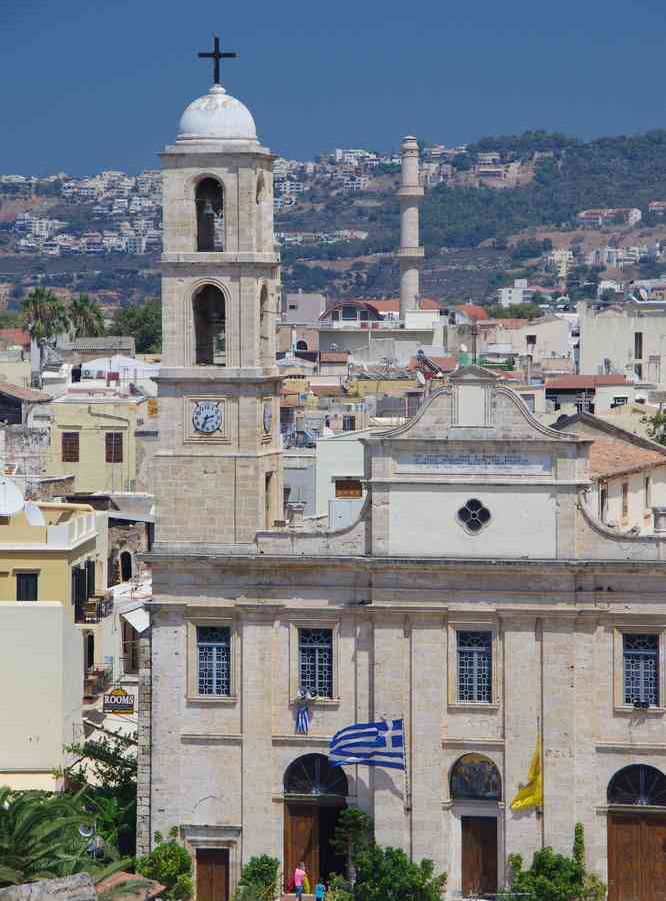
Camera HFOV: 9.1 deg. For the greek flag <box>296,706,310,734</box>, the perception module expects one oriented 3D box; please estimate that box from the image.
[{"bbox_3d":[-0.924,8.425,130.359,0.420,0.880,0.250,0,2,13],"label":"greek flag"}]

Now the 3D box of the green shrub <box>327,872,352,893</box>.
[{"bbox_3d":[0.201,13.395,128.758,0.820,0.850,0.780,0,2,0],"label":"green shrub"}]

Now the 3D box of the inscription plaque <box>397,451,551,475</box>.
[{"bbox_3d":[4.351,0.403,129.040,4.871,0.683,0.100,0,2,13],"label":"inscription plaque"}]

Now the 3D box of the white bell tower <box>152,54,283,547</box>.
[{"bbox_3d":[-3.740,-5.125,136.957,3.552,16.260,3.550,0,3,10],"label":"white bell tower"}]

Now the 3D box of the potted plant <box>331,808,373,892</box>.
[{"bbox_3d":[0.577,12.731,129.878,1.250,3.100,1.200,0,2,12],"label":"potted plant"}]

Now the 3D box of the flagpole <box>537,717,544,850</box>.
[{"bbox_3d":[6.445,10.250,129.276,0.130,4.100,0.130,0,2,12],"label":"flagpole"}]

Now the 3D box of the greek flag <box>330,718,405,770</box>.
[{"bbox_3d":[1.042,9.111,129.425,2.350,1.600,0.400,0,2,12],"label":"greek flag"}]

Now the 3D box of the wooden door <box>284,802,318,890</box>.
[{"bbox_3d":[-0.995,12.519,131.408,1.106,2.886,0.100,0,2,13],"label":"wooden door"}]

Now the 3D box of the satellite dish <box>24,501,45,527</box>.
[{"bbox_3d":[-10.758,2.343,150.000,0.350,0.980,0.880,1,3,30],"label":"satellite dish"}]

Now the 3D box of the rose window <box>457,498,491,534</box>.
[{"bbox_3d":[4.521,2.090,133.934,1.076,1.138,0.200,0,3,10],"label":"rose window"}]

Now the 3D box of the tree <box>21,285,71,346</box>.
[{"bbox_3d":[-22.783,-7.336,330.218,3.900,11.500,3.900,0,2,13],"label":"tree"}]

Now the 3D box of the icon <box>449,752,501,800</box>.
[{"bbox_3d":[4.480,10.202,129.952,1.656,1.457,0.100,0,2,13],"label":"icon"}]

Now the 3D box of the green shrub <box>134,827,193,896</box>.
[{"bbox_3d":[-5.350,12.973,131.375,1.750,2.050,1.500,0,2,12],"label":"green shrub"}]

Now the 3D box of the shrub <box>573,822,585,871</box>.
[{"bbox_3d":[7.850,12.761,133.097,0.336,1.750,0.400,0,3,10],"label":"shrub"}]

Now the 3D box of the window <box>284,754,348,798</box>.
[{"bbox_3d":[-0.521,10.276,131.398,1.980,1.350,0.180,0,2,12],"label":"window"}]

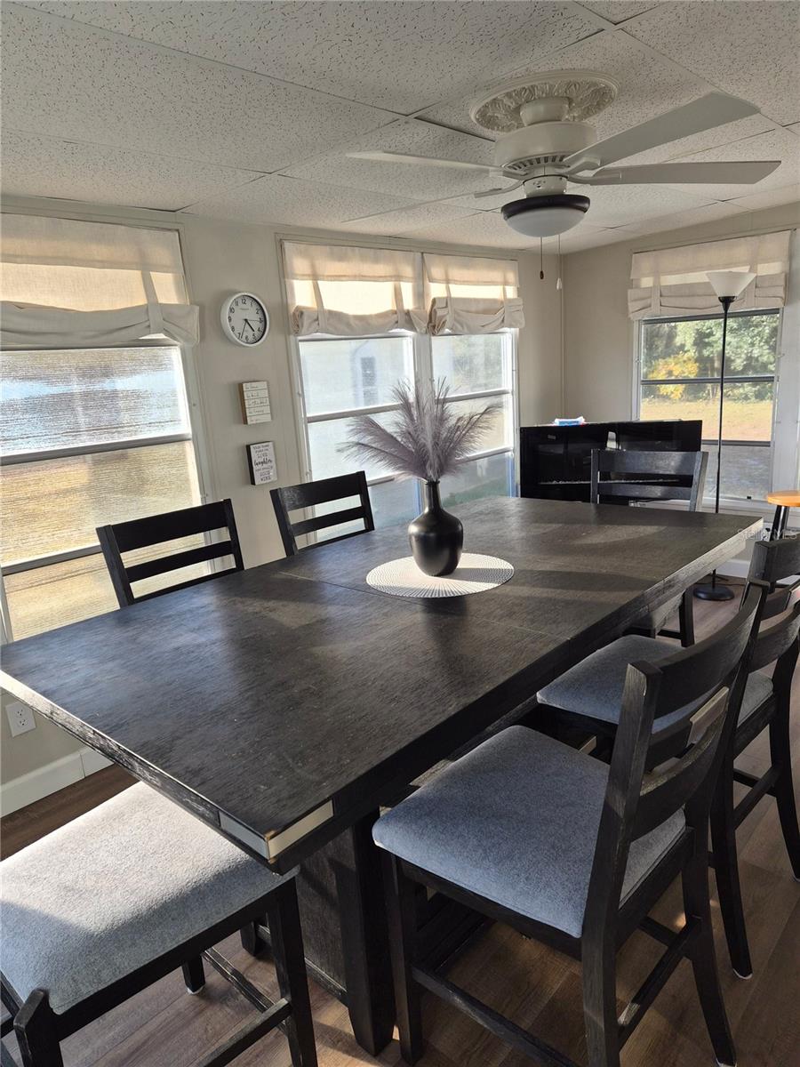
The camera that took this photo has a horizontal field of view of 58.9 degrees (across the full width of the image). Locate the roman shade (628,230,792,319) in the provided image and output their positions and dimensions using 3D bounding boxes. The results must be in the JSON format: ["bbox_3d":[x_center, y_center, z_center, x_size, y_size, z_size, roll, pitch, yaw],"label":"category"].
[{"bbox_3d":[1.820,-1.525,4.229,0.920,0.420,0.090,8,18,42],"label":"roman shade"}]

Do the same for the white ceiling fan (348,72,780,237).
[{"bbox_3d":[0.394,-0.996,1.948,1.280,0.345,1.280,8,18,42],"label":"white ceiling fan"}]

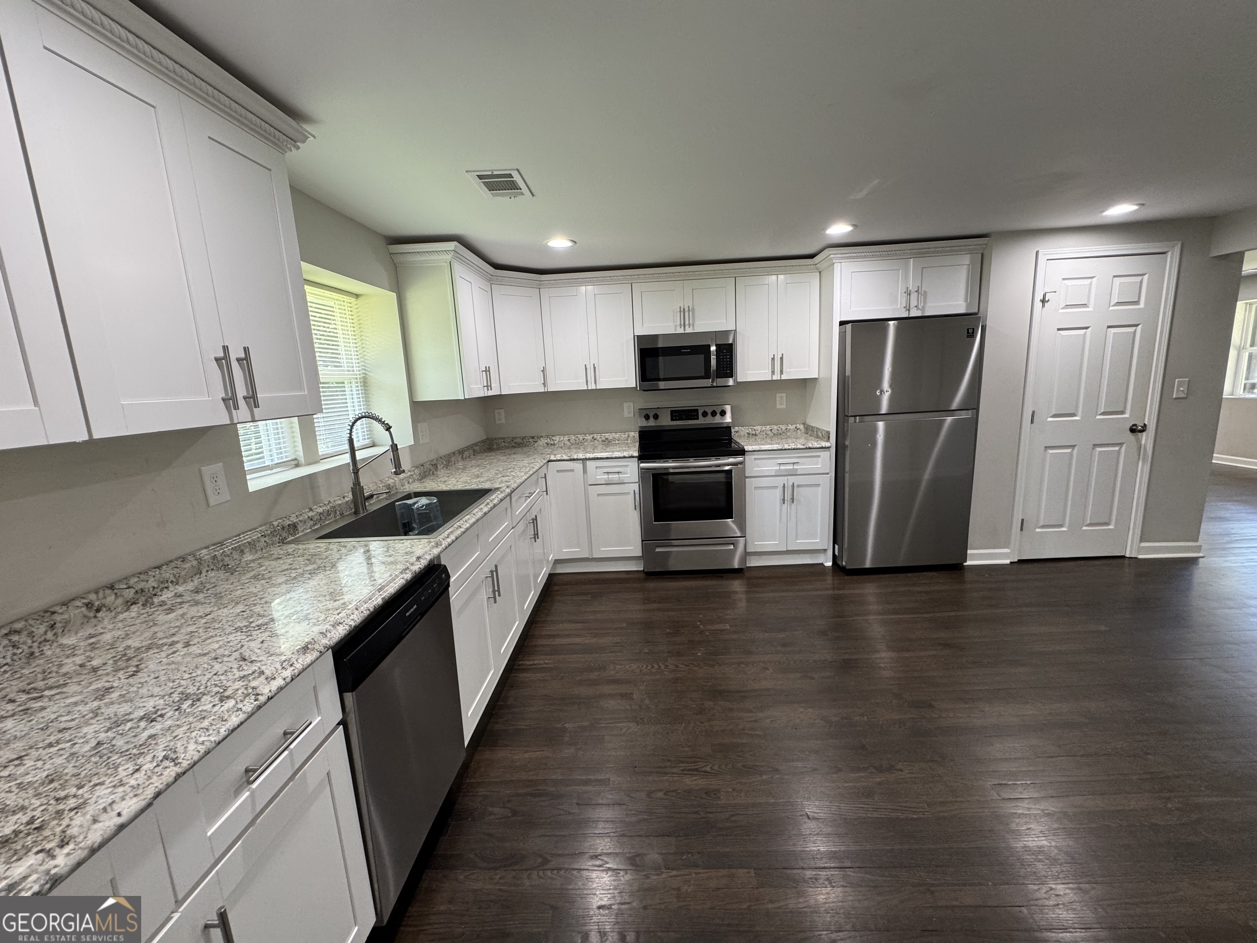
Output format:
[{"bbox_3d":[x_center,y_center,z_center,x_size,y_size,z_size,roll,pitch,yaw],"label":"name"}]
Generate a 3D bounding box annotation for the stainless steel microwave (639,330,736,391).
[{"bbox_3d":[0.441,-0.862,3.975,0.749,0.405,0.363,-3,11,2],"label":"stainless steel microwave"}]

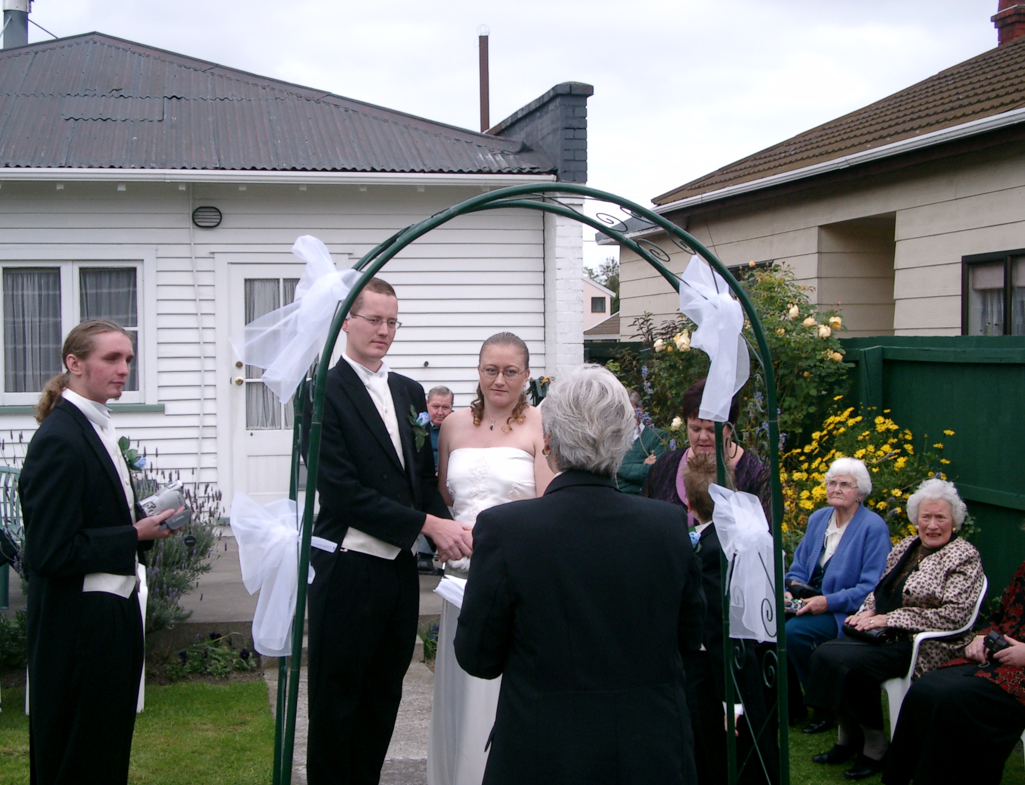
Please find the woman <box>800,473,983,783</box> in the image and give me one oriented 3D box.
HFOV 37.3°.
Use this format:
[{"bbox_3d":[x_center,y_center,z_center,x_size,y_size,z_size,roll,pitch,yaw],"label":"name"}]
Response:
[{"bbox_3d":[1.640,0.956,6.420,0.780,1.180,0.520,-2,2,-44],"label":"woman"}]

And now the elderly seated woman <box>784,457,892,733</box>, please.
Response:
[{"bbox_3d":[1.550,0.923,7.220,0.530,1.200,0.770,1,2,40],"label":"elderly seated woman"}]

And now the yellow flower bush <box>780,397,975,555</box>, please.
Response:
[{"bbox_3d":[2.020,0.763,8.450,1.120,1.440,0.950,0,2,15],"label":"yellow flower bush"}]

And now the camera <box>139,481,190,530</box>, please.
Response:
[{"bbox_3d":[-0.977,0.311,4.250,0.140,0.095,0.070,-30,0,7],"label":"camera"}]

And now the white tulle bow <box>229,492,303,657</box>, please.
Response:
[{"bbox_3d":[-0.632,0.468,3.900,0.160,0.420,0.210,-1,2,-16],"label":"white tulle bow"}]

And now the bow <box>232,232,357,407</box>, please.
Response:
[{"bbox_3d":[-0.558,-0.188,3.900,0.290,0.430,0.250,-1,2,-26],"label":"bow"}]

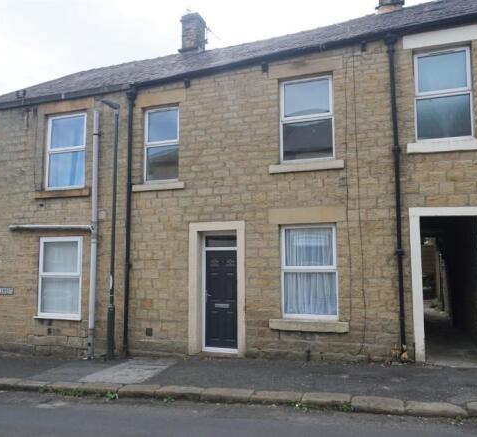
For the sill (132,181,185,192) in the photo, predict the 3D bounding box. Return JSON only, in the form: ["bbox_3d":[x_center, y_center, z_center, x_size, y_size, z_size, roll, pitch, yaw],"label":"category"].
[{"bbox_3d":[-1.660,-0.648,9.295,1.254,0.119,0.200,-2,-6,20],"label":"sill"}]

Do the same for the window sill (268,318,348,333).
[{"bbox_3d":[1.301,1.958,8.003,1.441,0.181,0.170,-2,-5,21],"label":"window sill"}]

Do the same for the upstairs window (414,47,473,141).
[{"bbox_3d":[3.550,-2.127,7.575,0.876,1.585,0.100,-2,-5,21],"label":"upstairs window"}]

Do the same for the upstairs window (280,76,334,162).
[{"bbox_3d":[1.334,-1.880,8.427,1.014,1.578,0.100,-2,-5,21],"label":"upstairs window"}]

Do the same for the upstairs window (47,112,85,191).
[{"bbox_3d":[-4.123,-1.592,10.551,1.162,1.804,0.100,-2,-5,21],"label":"upstairs window"}]

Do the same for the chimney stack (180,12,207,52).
[{"bbox_3d":[-1.323,-5.443,13.210,0.594,1.149,0.580,-2,-6,20],"label":"chimney stack"}]

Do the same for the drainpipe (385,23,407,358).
[{"bbox_3d":[2.732,-0.467,7.500,0.170,5.599,0.160,-2,-6,20],"label":"drainpipe"}]

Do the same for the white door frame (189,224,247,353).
[{"bbox_3d":[-0.397,1.374,8.687,1.207,2.605,0.200,-2,-6,20],"label":"white door frame"}]

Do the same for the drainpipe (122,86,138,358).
[{"bbox_3d":[-2.297,0.003,9.332,0.160,5.736,0.160,-2,-6,20],"label":"drainpipe"}]

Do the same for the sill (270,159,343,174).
[{"bbox_3d":[1.293,-0.955,8.260,1.412,0.157,0.170,-2,-5,21],"label":"sill"}]

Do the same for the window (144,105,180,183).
[{"bbox_3d":[-1.656,-1.601,9.580,0.851,1.635,0.100,-2,-5,21],"label":"window"}]

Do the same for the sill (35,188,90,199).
[{"bbox_3d":[-4.040,-0.547,10.174,1.552,0.145,0.200,-2,-6,20],"label":"sill"}]

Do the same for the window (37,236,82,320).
[{"bbox_3d":[-4.045,1.364,10.007,1.240,1.848,0.100,-2,-6,20],"label":"window"}]

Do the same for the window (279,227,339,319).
[{"bbox_3d":[1.349,1.006,8.167,1.020,1.653,0.080,-2,-6,20],"label":"window"}]

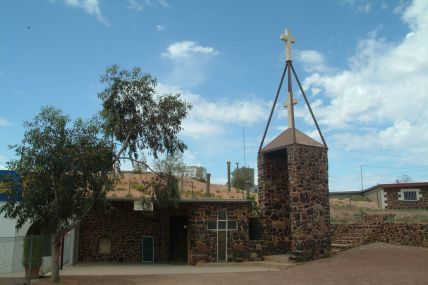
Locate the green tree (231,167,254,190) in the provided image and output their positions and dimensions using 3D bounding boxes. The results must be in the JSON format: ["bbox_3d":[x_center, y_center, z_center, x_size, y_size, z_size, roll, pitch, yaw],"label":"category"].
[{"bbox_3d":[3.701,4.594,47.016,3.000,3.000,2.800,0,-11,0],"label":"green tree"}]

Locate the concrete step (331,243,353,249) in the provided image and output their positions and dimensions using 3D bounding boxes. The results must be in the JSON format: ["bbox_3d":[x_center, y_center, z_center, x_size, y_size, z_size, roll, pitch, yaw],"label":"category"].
[{"bbox_3d":[6.517,5.280,18.829,1.200,0.230,0.380,-2,-12,10],"label":"concrete step"}]

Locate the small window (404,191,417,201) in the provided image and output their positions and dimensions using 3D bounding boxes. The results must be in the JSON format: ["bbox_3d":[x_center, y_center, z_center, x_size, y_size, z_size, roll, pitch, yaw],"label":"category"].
[{"bbox_3d":[19.561,5.306,36.673,1.200,0.950,0.150,-2,-11,8],"label":"small window"}]

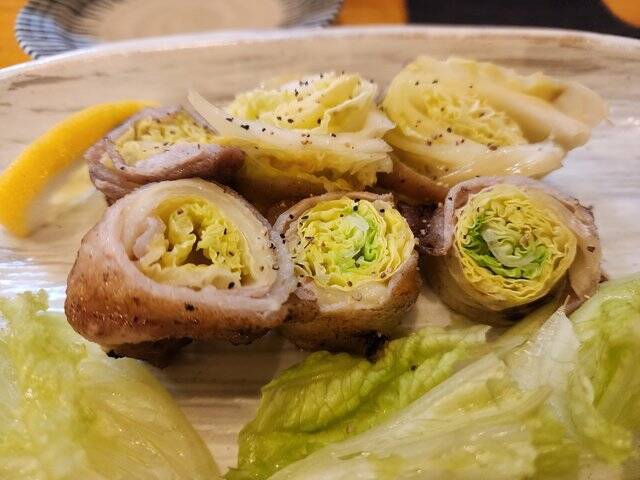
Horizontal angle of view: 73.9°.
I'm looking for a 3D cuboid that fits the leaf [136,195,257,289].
[{"bbox_3d":[-0.044,0.001,0.150,0.041,0.025,0.032,-1,51,0],"label":"leaf"}]

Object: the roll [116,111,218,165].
[{"bbox_3d":[-0.065,-0.043,0.182,0.043,0.018,0.029,-9,51,-6],"label":"roll"}]

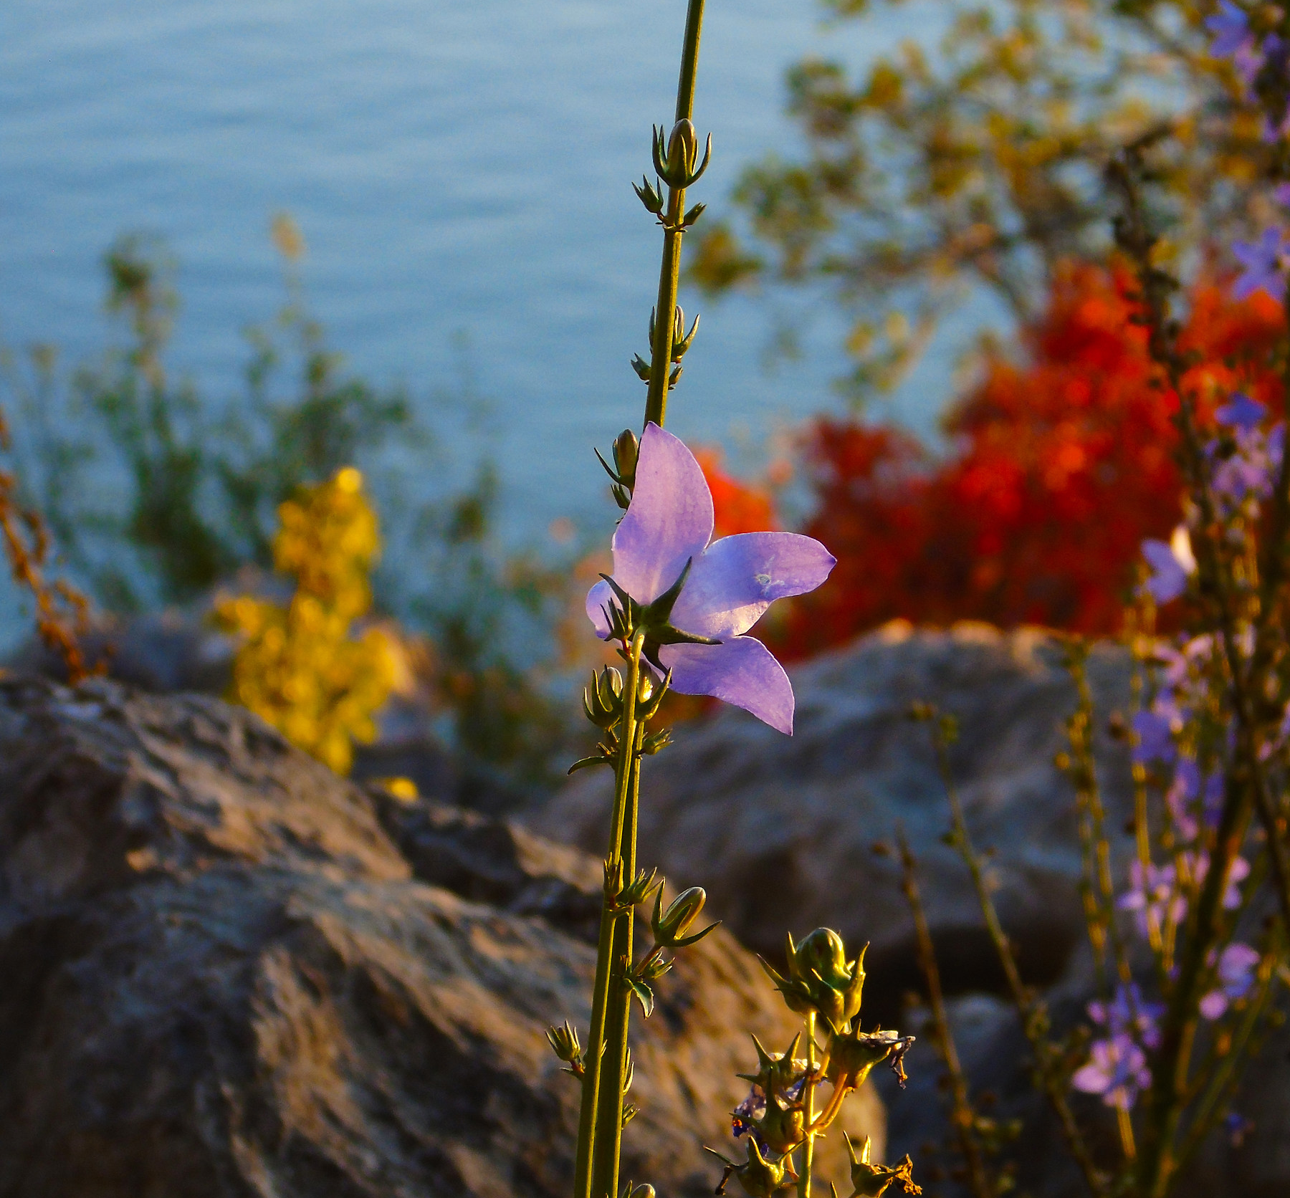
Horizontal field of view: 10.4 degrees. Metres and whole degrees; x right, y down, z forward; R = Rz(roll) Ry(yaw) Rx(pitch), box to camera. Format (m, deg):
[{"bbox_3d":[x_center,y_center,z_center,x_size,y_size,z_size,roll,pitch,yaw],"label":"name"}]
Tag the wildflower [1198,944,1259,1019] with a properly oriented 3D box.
[{"bbox_3d":[0.191,0.125,2.300,0.020,0.025,0.020,3,11,17],"label":"wildflower"}]

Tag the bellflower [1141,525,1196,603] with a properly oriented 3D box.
[{"bbox_3d":[0.171,-0.011,2.300,0.019,0.025,0.018,-11,15,-43],"label":"bellflower"}]

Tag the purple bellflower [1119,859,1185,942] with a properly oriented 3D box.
[{"bbox_3d":[0.166,0.099,2.300,0.021,0.027,0.019,2,11,11],"label":"purple bellflower"}]

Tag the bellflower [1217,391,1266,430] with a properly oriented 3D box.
[{"bbox_3d":[0.194,-0.061,2.300,0.016,0.013,0.017,7,13,30],"label":"bellflower"}]

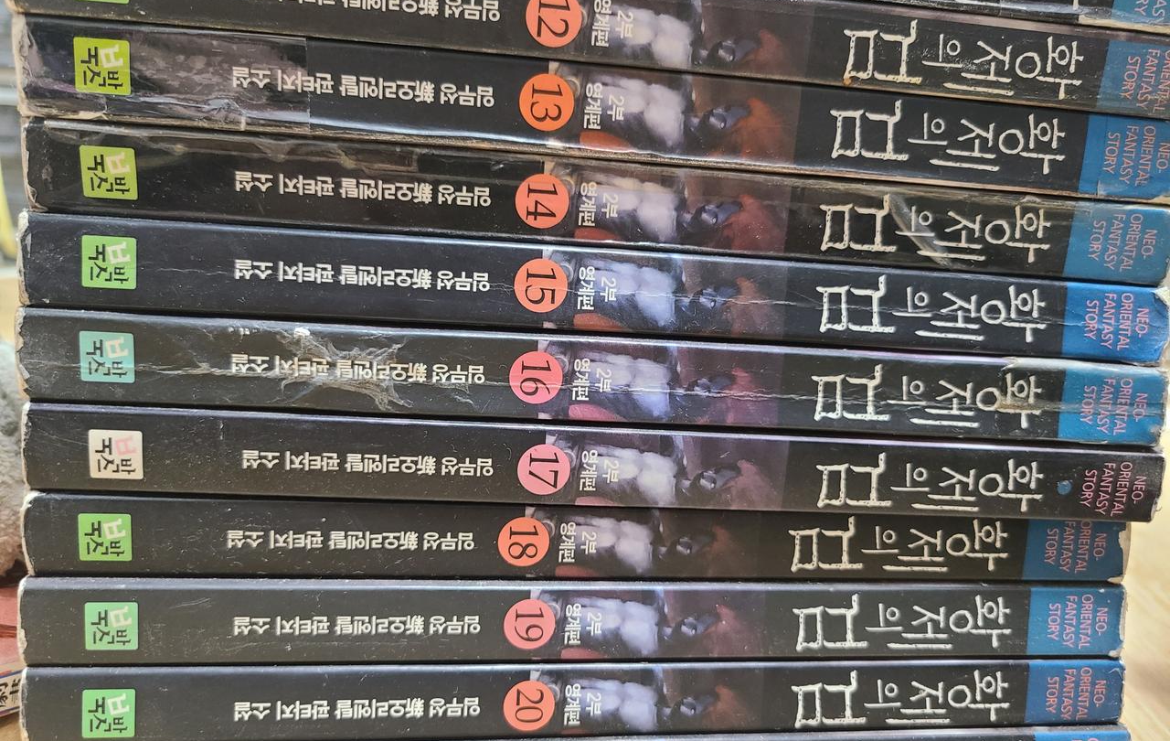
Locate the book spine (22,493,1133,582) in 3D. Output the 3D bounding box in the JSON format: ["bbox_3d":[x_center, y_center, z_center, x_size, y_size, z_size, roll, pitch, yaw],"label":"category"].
[{"bbox_3d":[-0.002,0.024,0.250,0.224,0.016,0.151,2,8,-8],"label":"book spine"}]

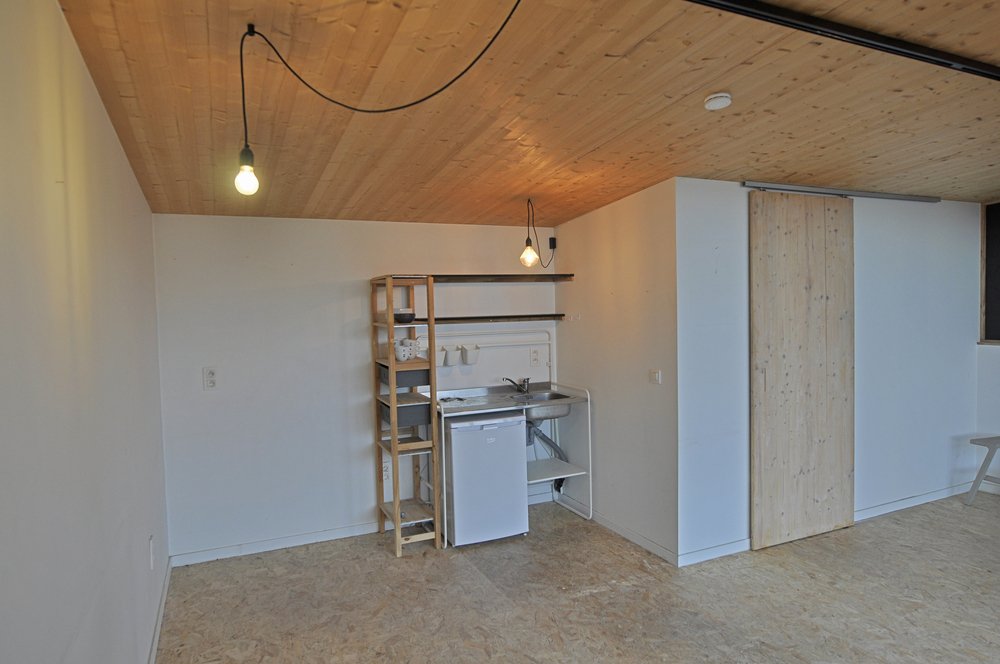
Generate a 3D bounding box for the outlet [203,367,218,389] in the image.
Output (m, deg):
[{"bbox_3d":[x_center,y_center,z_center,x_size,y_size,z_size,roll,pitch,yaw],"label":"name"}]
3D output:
[{"bbox_3d":[-1.817,0.294,3.661,0.083,0.150,0.020,-2,3,-25],"label":"outlet"}]

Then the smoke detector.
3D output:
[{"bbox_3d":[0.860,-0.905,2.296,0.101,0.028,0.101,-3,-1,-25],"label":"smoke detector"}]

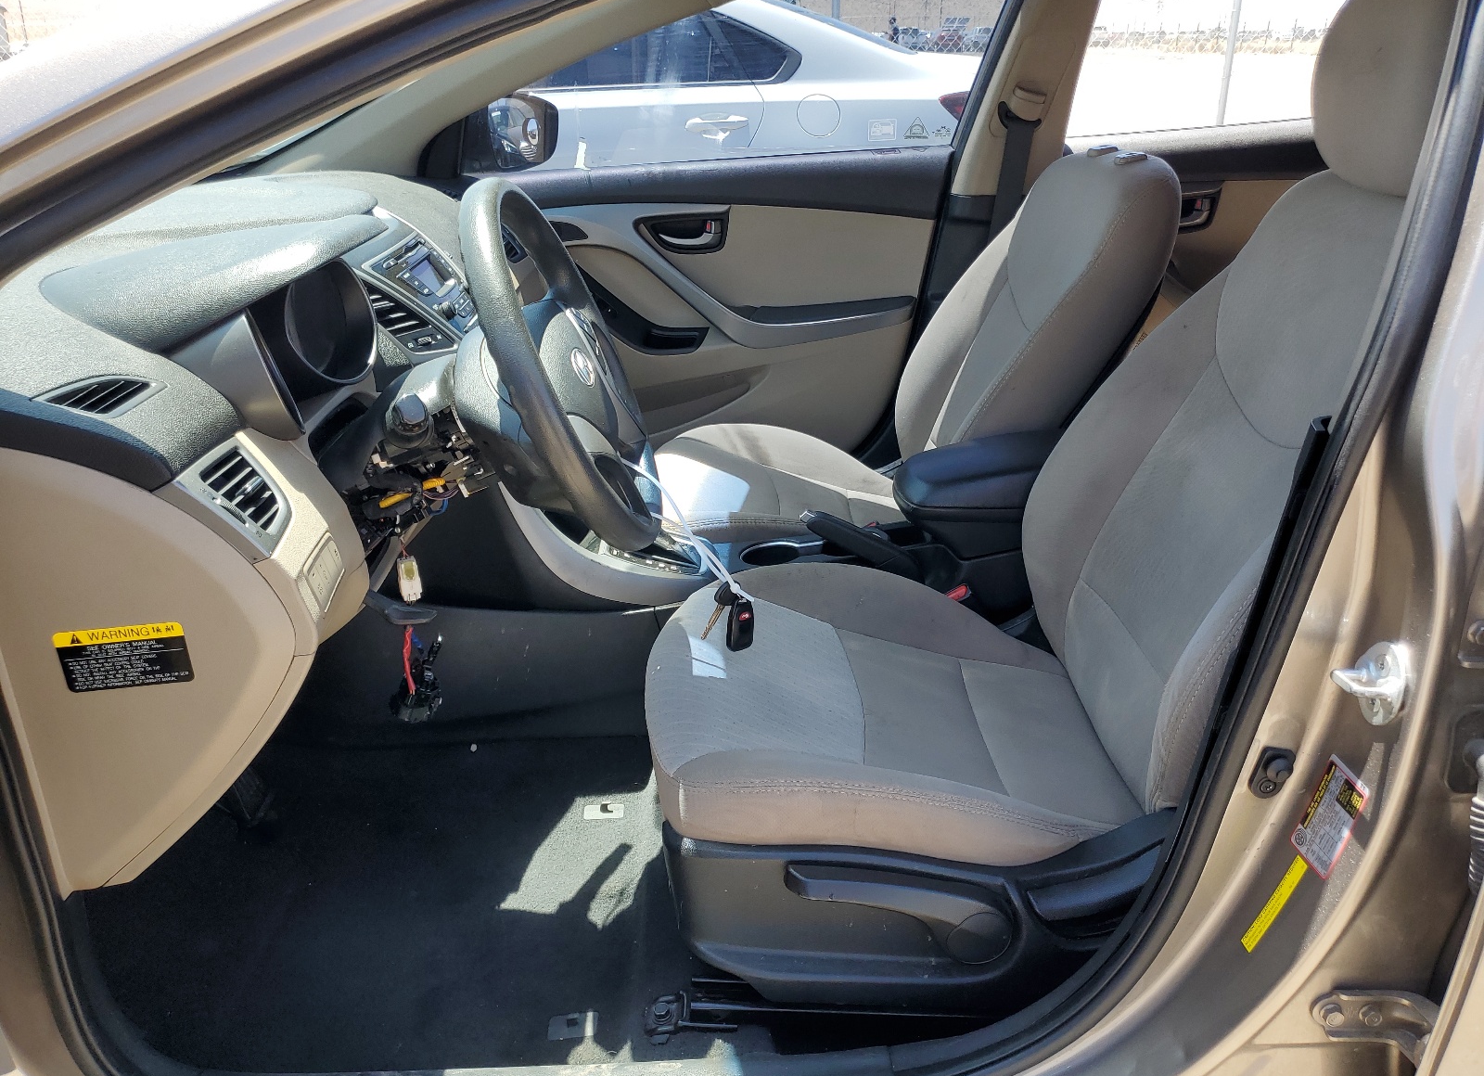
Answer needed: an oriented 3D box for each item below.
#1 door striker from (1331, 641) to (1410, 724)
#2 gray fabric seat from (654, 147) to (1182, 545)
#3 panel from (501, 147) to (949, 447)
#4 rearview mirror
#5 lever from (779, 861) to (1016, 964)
[{"bbox_3d":[0.434,0.102,0.773,0.042,0.058,0.042,-5,23,-11],"label":"door striker"},{"bbox_3d":[0.222,-0.252,1.823,0.740,0.720,0.520,-1,23,-2],"label":"gray fabric seat"},{"bbox_3d":[-0.051,-0.431,2.116,0.870,0.590,0.130,-1,23,-2],"label":"panel"},{"bbox_3d":[-0.459,-0.789,2.179,0.110,0.145,0.220,7,24,16],"label":"rearview mirror"},{"bbox_3d":[0.137,0.329,0.984,0.200,0.090,0.040,-1,23,-2],"label":"lever"}]

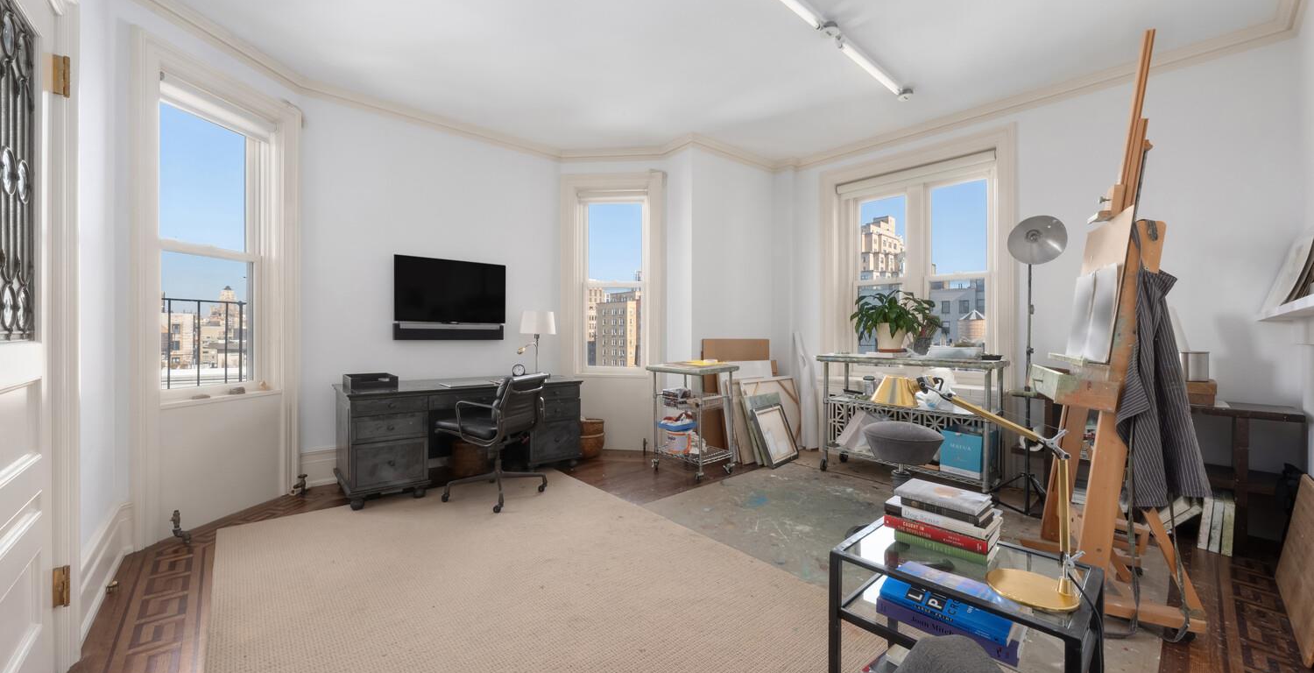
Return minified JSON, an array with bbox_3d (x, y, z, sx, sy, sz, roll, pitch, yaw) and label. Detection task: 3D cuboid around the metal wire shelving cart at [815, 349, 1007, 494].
[{"bbox_3d":[1.995,0.670,3.795,0.465,0.980,1.230,0,0,-43],"label":"metal wire shelving cart"}]

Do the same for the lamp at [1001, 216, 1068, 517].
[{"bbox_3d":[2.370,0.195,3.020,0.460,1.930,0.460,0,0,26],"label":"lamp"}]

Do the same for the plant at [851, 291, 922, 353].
[{"bbox_3d":[1.885,-0.120,3.880,0.500,0.510,0.520,0,0,-42],"label":"plant"}]

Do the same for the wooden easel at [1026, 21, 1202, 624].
[{"bbox_3d":[1.990,-0.085,2.155,0.520,2.490,0.600,0,0,24],"label":"wooden easel"}]

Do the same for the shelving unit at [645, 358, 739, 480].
[{"bbox_3d":[0.311,0.715,4.090,0.470,0.890,0.610,0,0,-43],"label":"shelving unit"}]

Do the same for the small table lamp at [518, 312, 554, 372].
[{"bbox_3d":[-1.125,0.080,4.420,0.320,0.620,0.340,0,0,-40],"label":"small table lamp"}]

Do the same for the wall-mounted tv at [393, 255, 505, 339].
[{"bbox_3d":[-1.835,-0.319,4.250,0.940,0.700,0.110,0,0,-40],"label":"wall-mounted tv"}]

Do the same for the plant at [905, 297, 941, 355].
[{"bbox_3d":[2.150,-0.070,3.860,0.300,0.490,0.300,0,0,-42],"label":"plant"}]

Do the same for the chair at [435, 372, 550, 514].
[{"bbox_3d":[-1.165,0.715,3.420,0.600,0.890,0.600,0,0,18],"label":"chair"}]

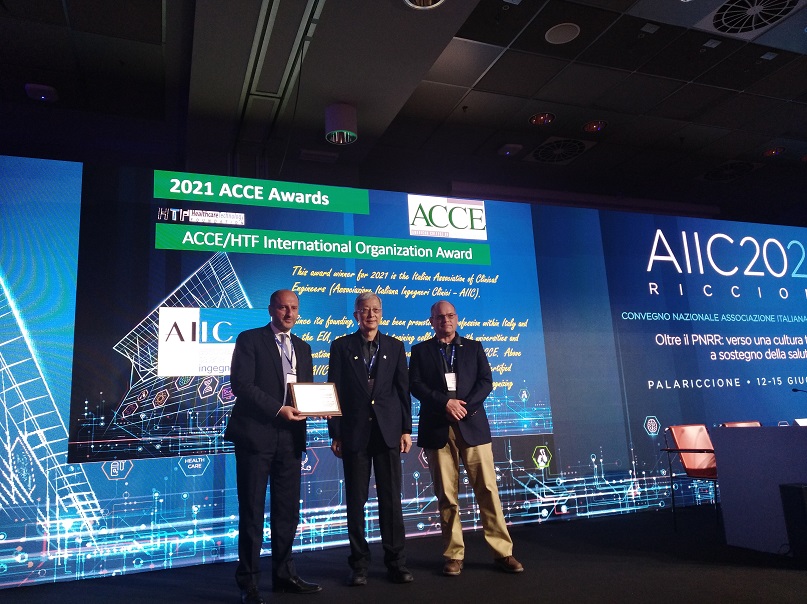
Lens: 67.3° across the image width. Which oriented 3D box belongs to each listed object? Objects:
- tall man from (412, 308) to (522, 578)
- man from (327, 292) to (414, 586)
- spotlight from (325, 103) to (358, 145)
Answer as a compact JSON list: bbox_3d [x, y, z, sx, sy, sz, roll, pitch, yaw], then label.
[{"bbox_3d":[0.379,0.827,3.926,0.600,1.690,0.400,0,-12,-13],"label":"tall man"},{"bbox_3d":[-0.199,0.808,3.831,0.540,1.750,0.360,-2,-11,-7],"label":"man"},{"bbox_3d":[-0.467,-1.341,4.560,0.236,0.229,0.236,-3,-11,-1],"label":"spotlight"}]

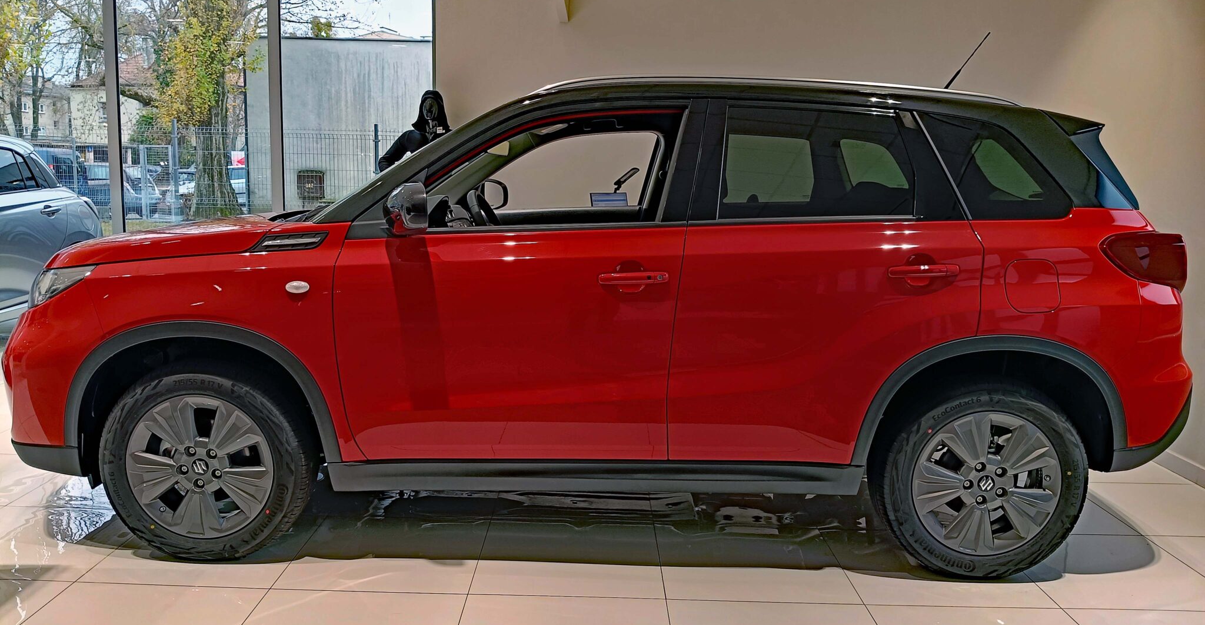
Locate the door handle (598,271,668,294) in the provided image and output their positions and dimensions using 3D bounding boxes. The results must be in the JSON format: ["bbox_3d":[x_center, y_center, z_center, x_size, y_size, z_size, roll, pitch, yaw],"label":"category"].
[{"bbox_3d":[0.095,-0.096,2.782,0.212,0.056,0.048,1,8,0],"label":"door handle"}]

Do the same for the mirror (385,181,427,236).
[{"bbox_3d":[-0.585,-0.315,2.715,0.125,0.160,0.225,1,8,0],"label":"mirror"}]

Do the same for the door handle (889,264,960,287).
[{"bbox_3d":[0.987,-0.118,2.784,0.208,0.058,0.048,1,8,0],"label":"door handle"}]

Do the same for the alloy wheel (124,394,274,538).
[{"bbox_3d":[-1.271,0.472,2.950,0.472,0.472,0.185,1,8,0],"label":"alloy wheel"}]

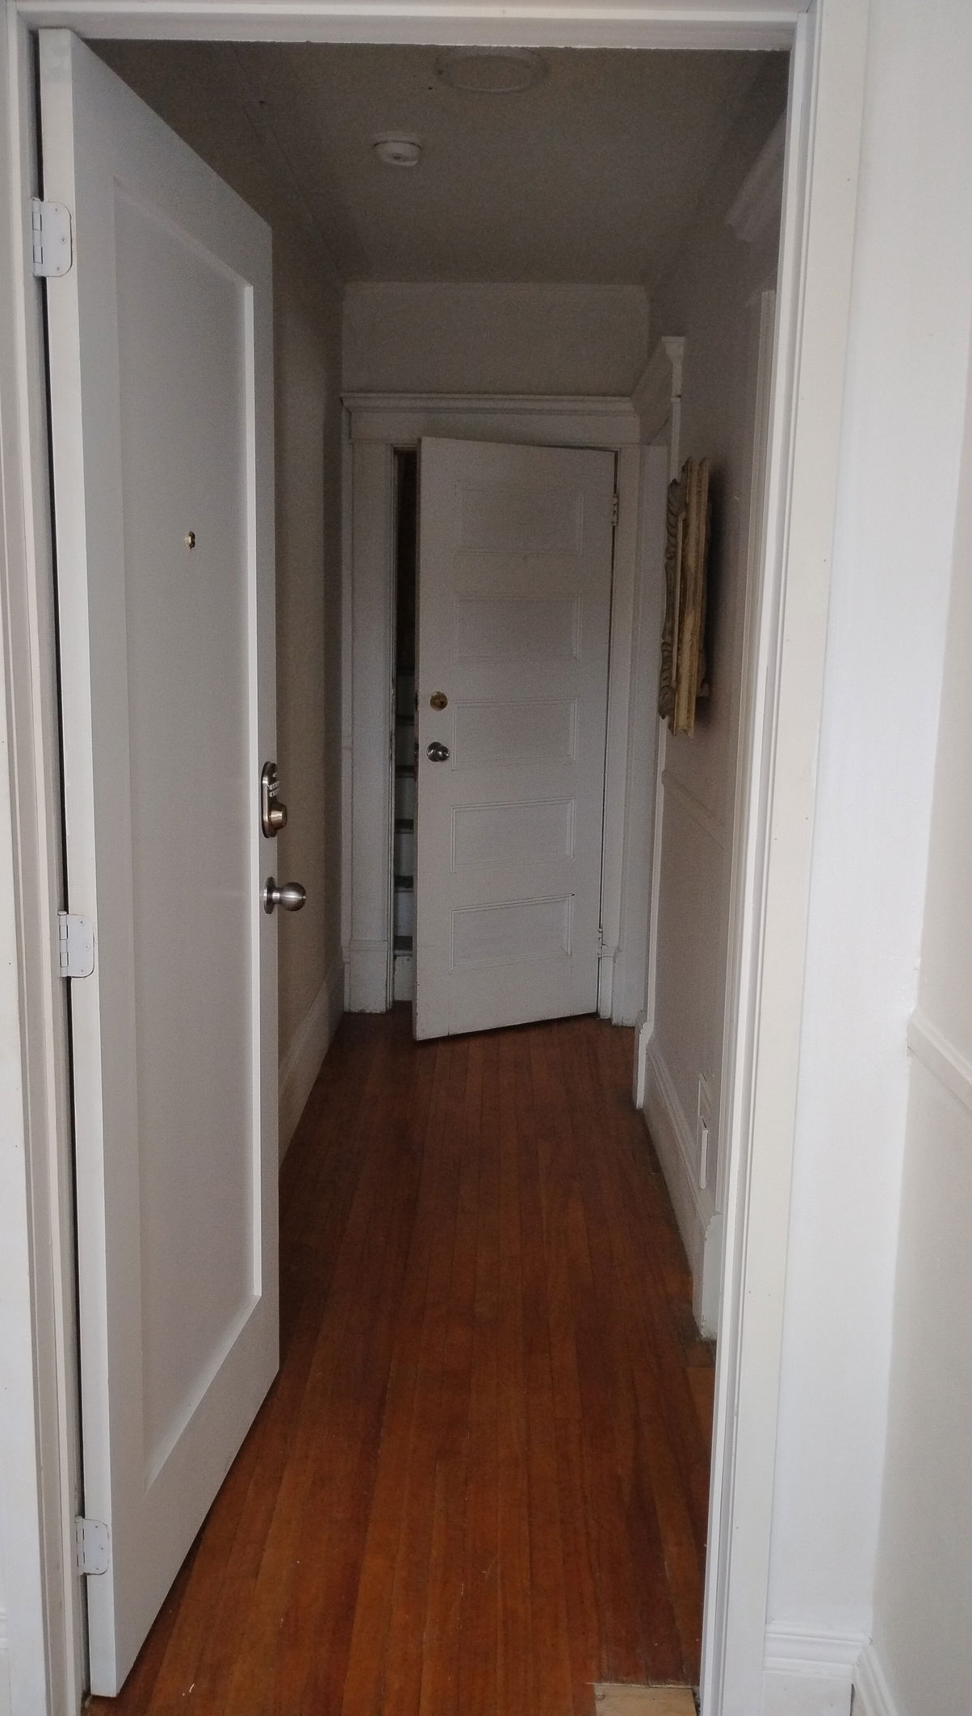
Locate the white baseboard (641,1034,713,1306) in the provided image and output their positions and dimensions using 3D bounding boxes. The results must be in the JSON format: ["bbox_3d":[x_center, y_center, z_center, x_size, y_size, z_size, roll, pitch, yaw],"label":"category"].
[{"bbox_3d":[0.473,0.741,3.510,0.030,0.215,1.200,1,10,1],"label":"white baseboard"}]

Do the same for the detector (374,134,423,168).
[{"bbox_3d":[-0.207,-1.643,3.231,0.116,0.048,0.116,1,10,1],"label":"detector"}]

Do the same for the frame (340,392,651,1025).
[{"bbox_3d":[0.012,-0.495,4.888,1.030,2.155,0.140,1,10,1],"label":"frame"}]

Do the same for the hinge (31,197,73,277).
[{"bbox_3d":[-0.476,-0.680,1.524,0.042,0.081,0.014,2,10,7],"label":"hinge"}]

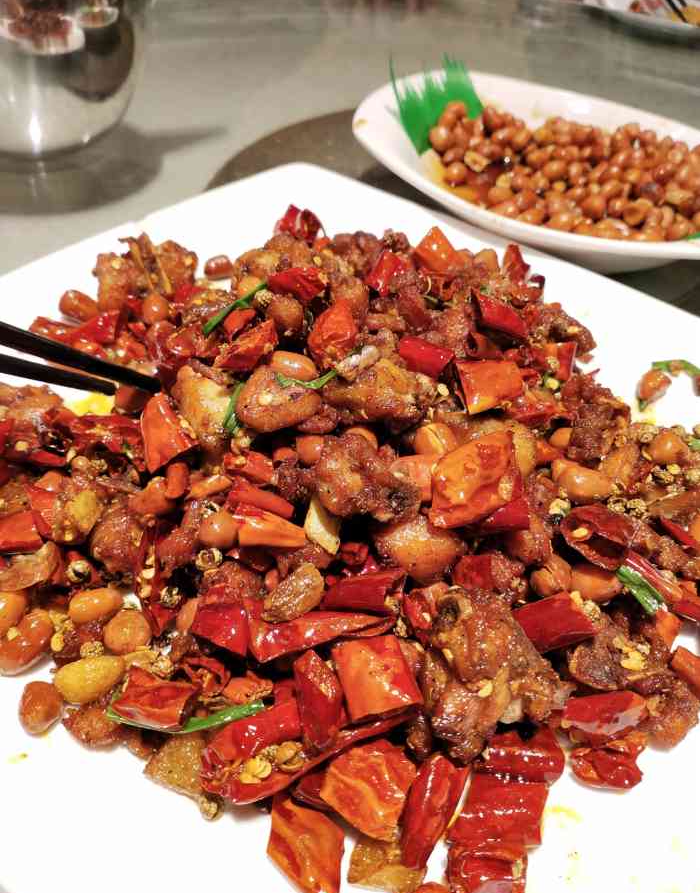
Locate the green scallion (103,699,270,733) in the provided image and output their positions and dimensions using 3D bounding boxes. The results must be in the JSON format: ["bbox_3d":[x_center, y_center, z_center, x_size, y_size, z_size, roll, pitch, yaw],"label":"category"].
[{"bbox_3d":[-0.037,0.061,0.180,0.035,0.005,0.007,-2,47,-5],"label":"green scallion"}]

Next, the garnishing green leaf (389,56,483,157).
[{"bbox_3d":[0.054,-0.202,0.478,0.018,0.053,0.060,13,40,44],"label":"garnishing green leaf"}]

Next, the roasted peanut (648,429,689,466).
[{"bbox_3d":[0.096,0.001,0.243,0.013,0.010,0.010,11,43,12],"label":"roasted peanut"}]

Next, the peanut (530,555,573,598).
[{"bbox_3d":[0.052,0.033,0.209,0.013,0.010,0.010,-28,49,-28],"label":"peanut"}]

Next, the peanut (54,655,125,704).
[{"bbox_3d":[-0.060,0.054,0.187,0.016,0.010,0.010,-16,44,-17],"label":"peanut"}]

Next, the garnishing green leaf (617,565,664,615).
[{"bbox_3d":[0.072,0.036,0.203,0.004,0.003,0.015,-33,61,-4],"label":"garnishing green leaf"}]

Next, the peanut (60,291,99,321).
[{"bbox_3d":[-0.097,-0.050,0.290,0.017,0.009,0.009,32,50,21],"label":"peanut"}]

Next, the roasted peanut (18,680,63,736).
[{"bbox_3d":[-0.072,0.061,0.188,0.010,0.009,0.013,-11,49,-16],"label":"roasted peanut"}]

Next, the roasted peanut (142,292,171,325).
[{"bbox_3d":[-0.069,-0.050,0.288,0.010,0.009,0.013,4,69,4],"label":"roasted peanut"}]

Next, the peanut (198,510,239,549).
[{"bbox_3d":[-0.034,0.022,0.213,0.012,0.009,0.010,22,46,22],"label":"peanut"}]

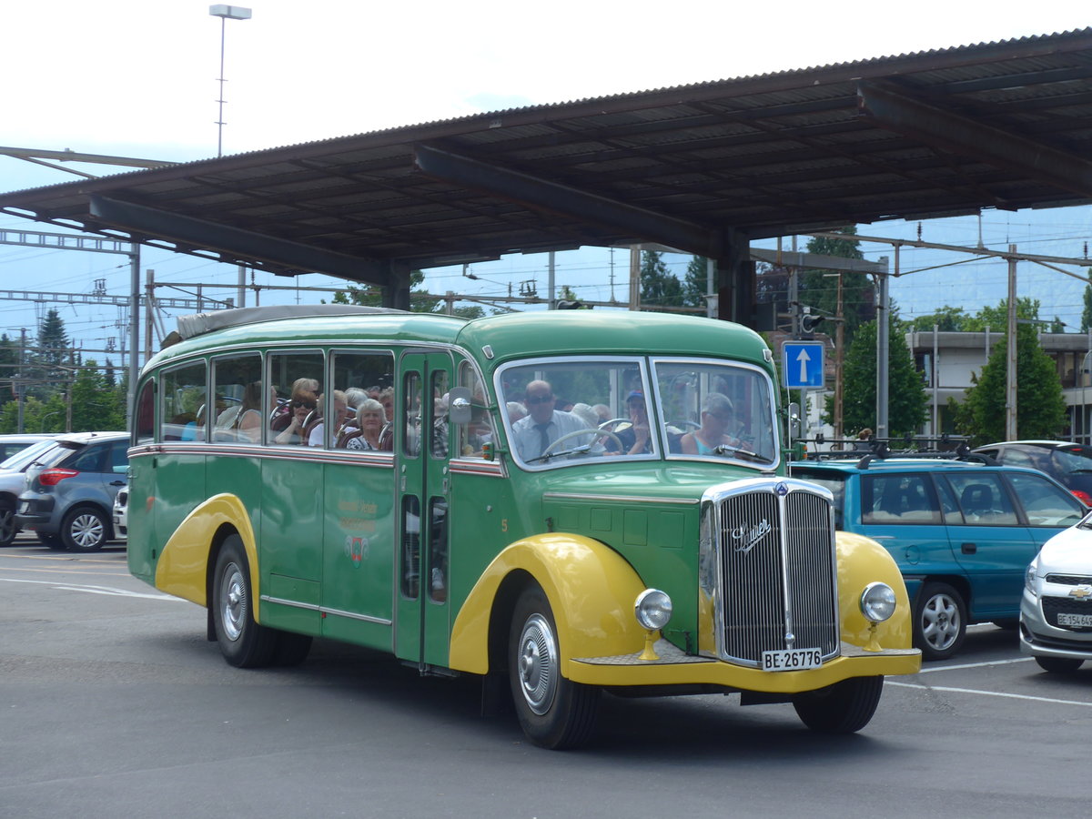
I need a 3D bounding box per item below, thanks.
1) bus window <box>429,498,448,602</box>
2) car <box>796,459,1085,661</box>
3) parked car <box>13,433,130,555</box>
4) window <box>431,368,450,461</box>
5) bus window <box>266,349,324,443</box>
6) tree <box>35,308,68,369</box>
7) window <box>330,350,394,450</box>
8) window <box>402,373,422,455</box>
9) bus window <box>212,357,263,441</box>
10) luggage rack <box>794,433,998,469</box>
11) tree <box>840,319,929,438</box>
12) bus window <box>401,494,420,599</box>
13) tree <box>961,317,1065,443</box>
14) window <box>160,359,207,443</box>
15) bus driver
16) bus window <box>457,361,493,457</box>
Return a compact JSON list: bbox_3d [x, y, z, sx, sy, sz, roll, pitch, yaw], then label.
[{"bbox_3d":[-0.631,0.841,18.432,0.050,0.624,0.326,0,0,-24],"label":"bus window"},{"bbox_3d":[3.370,1.155,24.654,4.280,1.530,1.700,0,0,-41],"label":"car"},{"bbox_3d":[-5.470,1.163,43.998,4.450,1.650,1.820,0,0,-25],"label":"parked car"},{"bbox_3d":[-0.641,0.029,18.801,0.050,0.560,0.340,0,0,-24],"label":"window"},{"bbox_3d":[-1.702,-0.078,20.871,0.050,0.643,1.176,0,0,-24],"label":"bus window"},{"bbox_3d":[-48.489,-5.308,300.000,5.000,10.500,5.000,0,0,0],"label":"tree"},{"bbox_3d":[-1.201,-0.060,20.084,0.060,0.660,1.210,0,0,-24],"label":"window"},{"bbox_3d":[-0.829,0.026,19.232,0.050,0.550,0.350,0,0,-24],"label":"window"},{"bbox_3d":[-2.209,-0.076,22.024,0.050,0.616,1.183,0,0,-24],"label":"bus window"},{"bbox_3d":[2.667,0.318,23.716,1.550,0.250,1.080,0,1,-41],"label":"luggage rack"},{"bbox_3d":[15.301,-1.312,140.000,4.900,6.200,4.900,0,0,0],"label":"tree"},{"bbox_3d":[-0.814,0.843,18.848,0.050,0.650,0.340,0,0,-24],"label":"bus window"},{"bbox_3d":[21.296,-1.075,140.000,5.079,6.635,5.079,0,0,0],"label":"tree"},{"bbox_3d":[-2.737,-0.056,23.226,0.050,0.615,1.175,0,0,-24],"label":"window"},{"bbox_3d":[0.078,0.463,18.747,0.560,1.300,0.850,0,0,-24],"label":"bus driver"},{"bbox_3d":[-0.405,-0.002,18.336,0.070,0.600,0.420,0,1,-39],"label":"bus window"}]

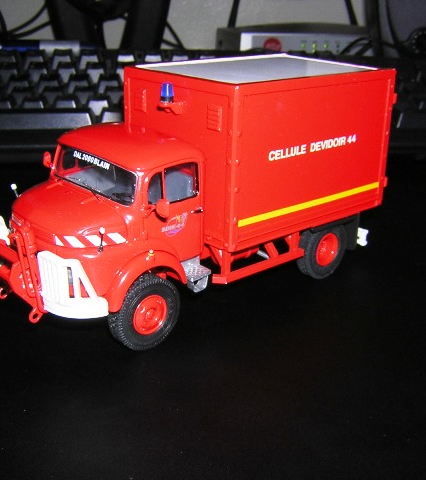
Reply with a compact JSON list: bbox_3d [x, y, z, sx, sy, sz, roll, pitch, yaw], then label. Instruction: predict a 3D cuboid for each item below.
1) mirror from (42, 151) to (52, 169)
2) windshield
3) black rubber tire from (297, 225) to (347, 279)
[{"bbox_3d":[-0.056,-0.027,0.224,0.002,0.005,0.004,-16,27,-38],"label":"mirror"},{"bbox_3d":[-0.036,-0.019,0.199,0.003,0.009,0.043,-4,19,-42],"label":"windshield"},{"bbox_3d":[0.040,0.003,0.246,0.024,0.024,0.006,-16,27,-38],"label":"black rubber tire"}]

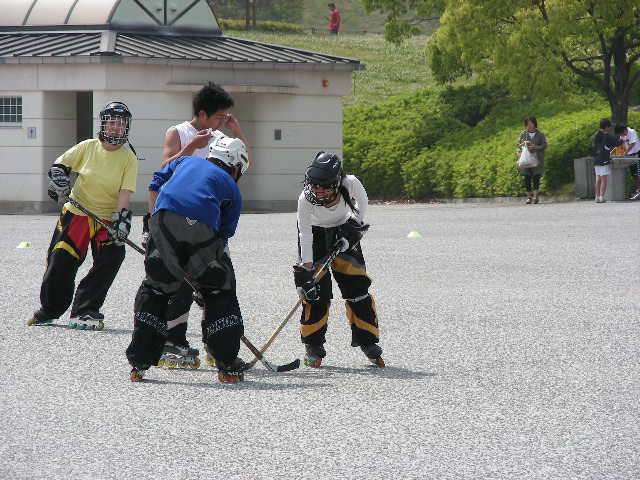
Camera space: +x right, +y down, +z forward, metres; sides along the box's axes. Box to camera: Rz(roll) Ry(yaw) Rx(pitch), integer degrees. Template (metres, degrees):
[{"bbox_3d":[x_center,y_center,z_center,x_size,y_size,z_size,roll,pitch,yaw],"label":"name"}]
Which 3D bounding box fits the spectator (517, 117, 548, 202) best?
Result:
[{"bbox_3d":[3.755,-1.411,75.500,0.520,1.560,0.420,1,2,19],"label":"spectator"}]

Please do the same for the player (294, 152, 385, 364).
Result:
[{"bbox_3d":[0.120,0.126,26.100,0.560,1.340,0.680,1,2,18],"label":"player"}]

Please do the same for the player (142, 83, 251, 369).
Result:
[{"bbox_3d":[-0.730,-0.090,26.400,0.520,1.770,0.580,2,2,38],"label":"player"}]

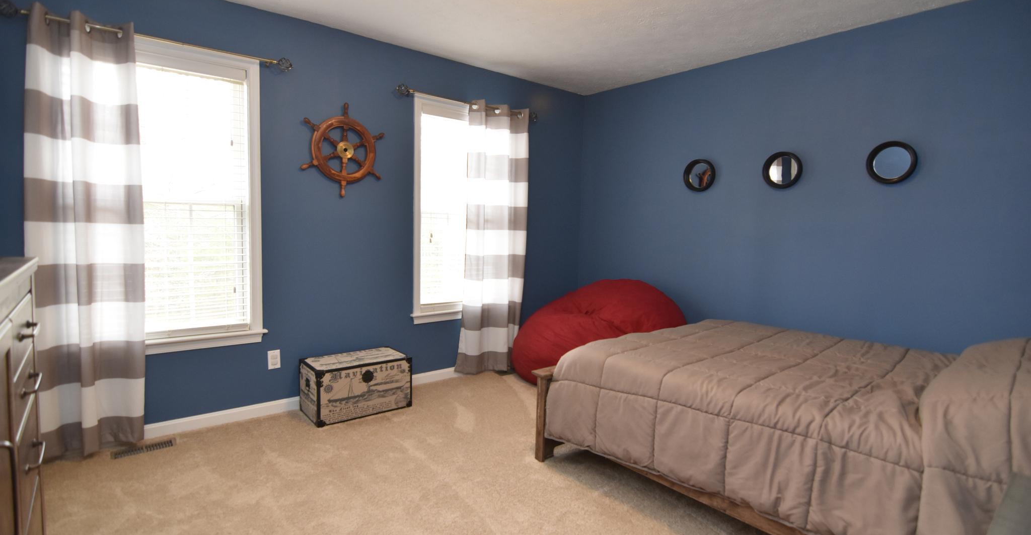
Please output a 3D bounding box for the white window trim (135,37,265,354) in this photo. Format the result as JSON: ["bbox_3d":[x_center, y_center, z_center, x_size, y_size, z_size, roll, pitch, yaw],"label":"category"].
[{"bbox_3d":[-1.904,-0.373,2.525,0.940,1.715,0.070,-2,6,-37],"label":"white window trim"}]

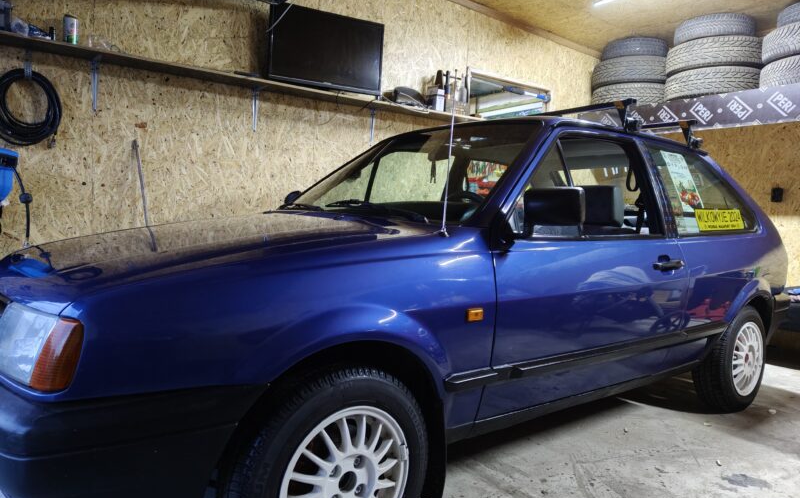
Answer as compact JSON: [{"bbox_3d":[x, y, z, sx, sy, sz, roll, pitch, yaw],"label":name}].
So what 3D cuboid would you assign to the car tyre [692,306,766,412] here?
[{"bbox_3d":[1.684,0.543,2.819,0.530,0.530,0.170,-1,3,-37],"label":"car tyre"}]

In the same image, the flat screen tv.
[{"bbox_3d":[-0.454,-1.235,3.462,0.740,0.447,0.060,0,7,-28],"label":"flat screen tv"}]

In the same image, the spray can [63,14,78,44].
[{"bbox_3d":[-1.551,-1.033,2.621,0.062,0.132,0.062,0,5,-35],"label":"spray can"}]

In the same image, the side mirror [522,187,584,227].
[{"bbox_3d":[0.421,-0.114,1.514,0.158,0.100,0.062,5,5,36],"label":"side mirror"}]

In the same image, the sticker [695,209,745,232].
[{"bbox_3d":[1.472,-0.133,2.544,0.466,0.095,0.005,-1,-11,-37],"label":"sticker"}]

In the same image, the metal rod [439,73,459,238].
[{"bbox_3d":[0.148,-0.283,1.611,0.012,0.487,0.012,8,-6,-37],"label":"metal rod"}]

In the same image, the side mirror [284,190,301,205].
[{"bbox_3d":[-0.547,-0.257,2.906,0.075,0.100,0.160,1,4,-19],"label":"side mirror"}]

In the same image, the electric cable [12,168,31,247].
[{"bbox_3d":[-1.716,-0.188,2.515,0.082,0.371,0.050,0,5,-35],"label":"electric cable"}]

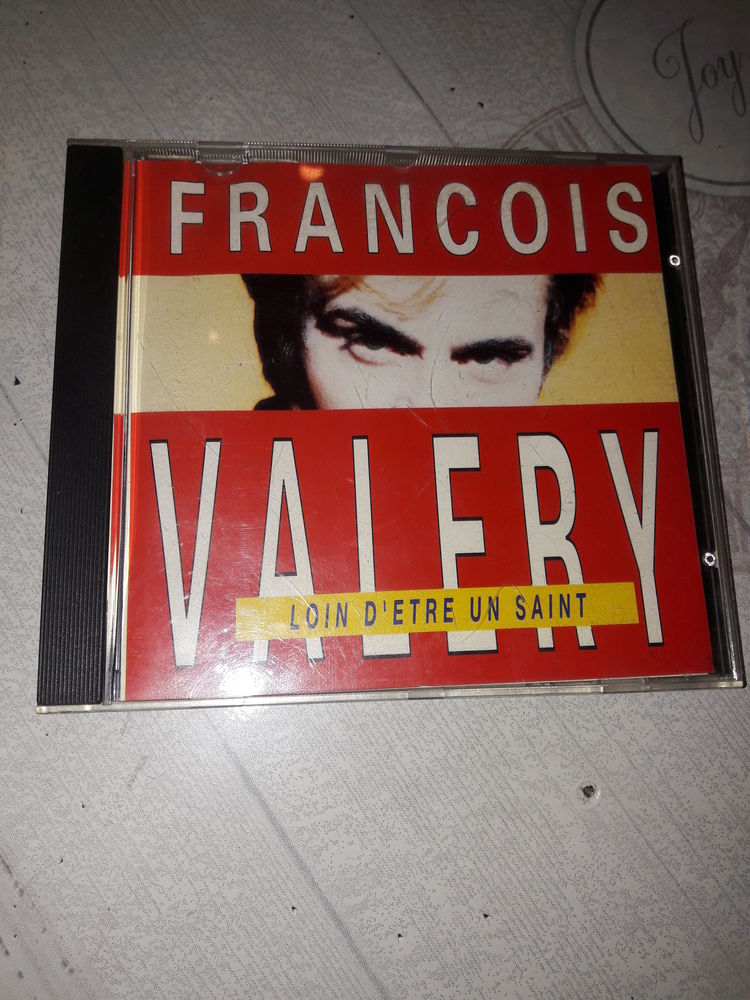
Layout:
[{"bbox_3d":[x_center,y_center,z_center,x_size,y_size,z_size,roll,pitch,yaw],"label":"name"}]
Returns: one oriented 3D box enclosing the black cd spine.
[{"bbox_3d":[-0.061,-0.019,0.173,0.012,0.008,0.122,-1,77,-5],"label":"black cd spine"}]

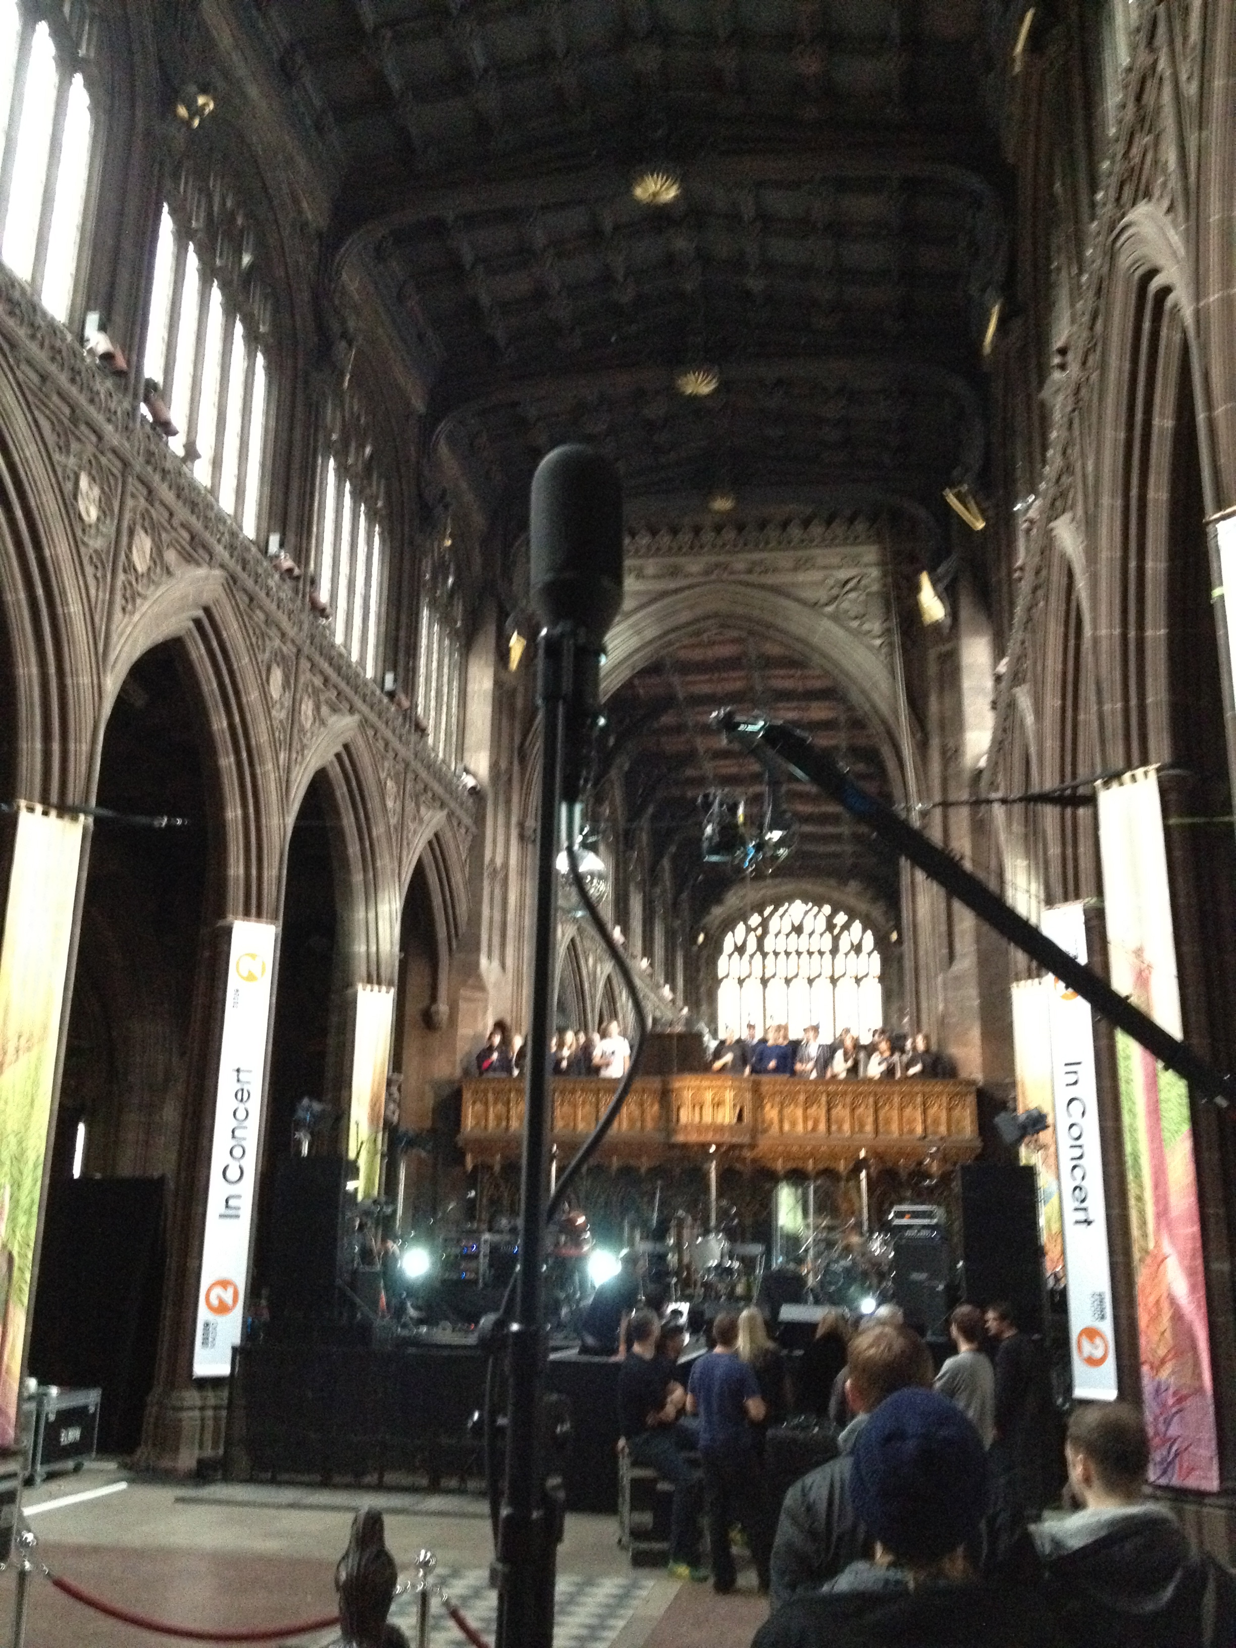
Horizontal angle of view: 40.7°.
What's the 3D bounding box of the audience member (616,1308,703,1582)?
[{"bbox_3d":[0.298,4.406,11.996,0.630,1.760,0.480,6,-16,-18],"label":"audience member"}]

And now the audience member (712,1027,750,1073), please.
[{"bbox_3d":[1.621,3.803,23.981,0.540,1.700,0.360,-1,-15,9],"label":"audience member"}]

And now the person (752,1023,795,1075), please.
[{"bbox_3d":[2.249,3.719,23.901,0.580,1.700,0.360,-1,-15,9],"label":"person"}]

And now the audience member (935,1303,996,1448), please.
[{"bbox_3d":[2.301,4.070,10.876,0.480,1.790,0.310,7,-17,-22],"label":"audience member"}]

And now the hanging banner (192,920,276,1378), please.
[{"bbox_3d":[-3.881,3.234,16.927,0.442,4.480,0.050,9,-17,-27],"label":"hanging banner"}]

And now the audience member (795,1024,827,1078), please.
[{"bbox_3d":[2.800,3.763,24.121,0.480,1.700,0.300,-2,-16,9],"label":"audience member"}]

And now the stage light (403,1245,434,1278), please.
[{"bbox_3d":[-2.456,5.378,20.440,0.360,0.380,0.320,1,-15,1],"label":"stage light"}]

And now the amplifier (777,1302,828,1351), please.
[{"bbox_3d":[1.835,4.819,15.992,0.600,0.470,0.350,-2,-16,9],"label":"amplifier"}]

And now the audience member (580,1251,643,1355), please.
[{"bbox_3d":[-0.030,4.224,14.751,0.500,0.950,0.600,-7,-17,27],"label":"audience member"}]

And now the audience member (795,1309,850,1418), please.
[{"bbox_3d":[1.441,4.244,11.496,0.460,1.710,0.300,-2,-16,9],"label":"audience member"}]

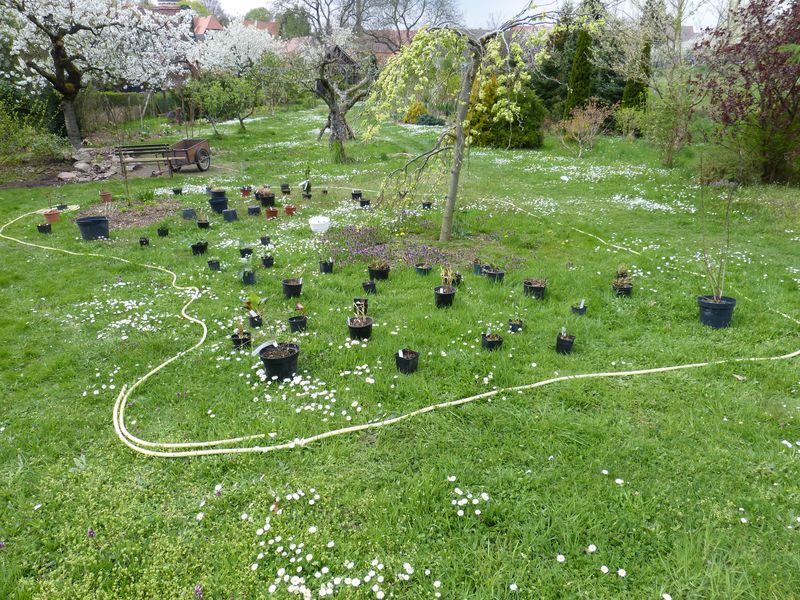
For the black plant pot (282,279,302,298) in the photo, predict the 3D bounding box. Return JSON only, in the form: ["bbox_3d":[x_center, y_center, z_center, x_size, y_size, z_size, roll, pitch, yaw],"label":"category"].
[{"bbox_3d":[-0.865,-0.091,4.676,0.160,0.142,0.160,0,20,0],"label":"black plant pot"}]

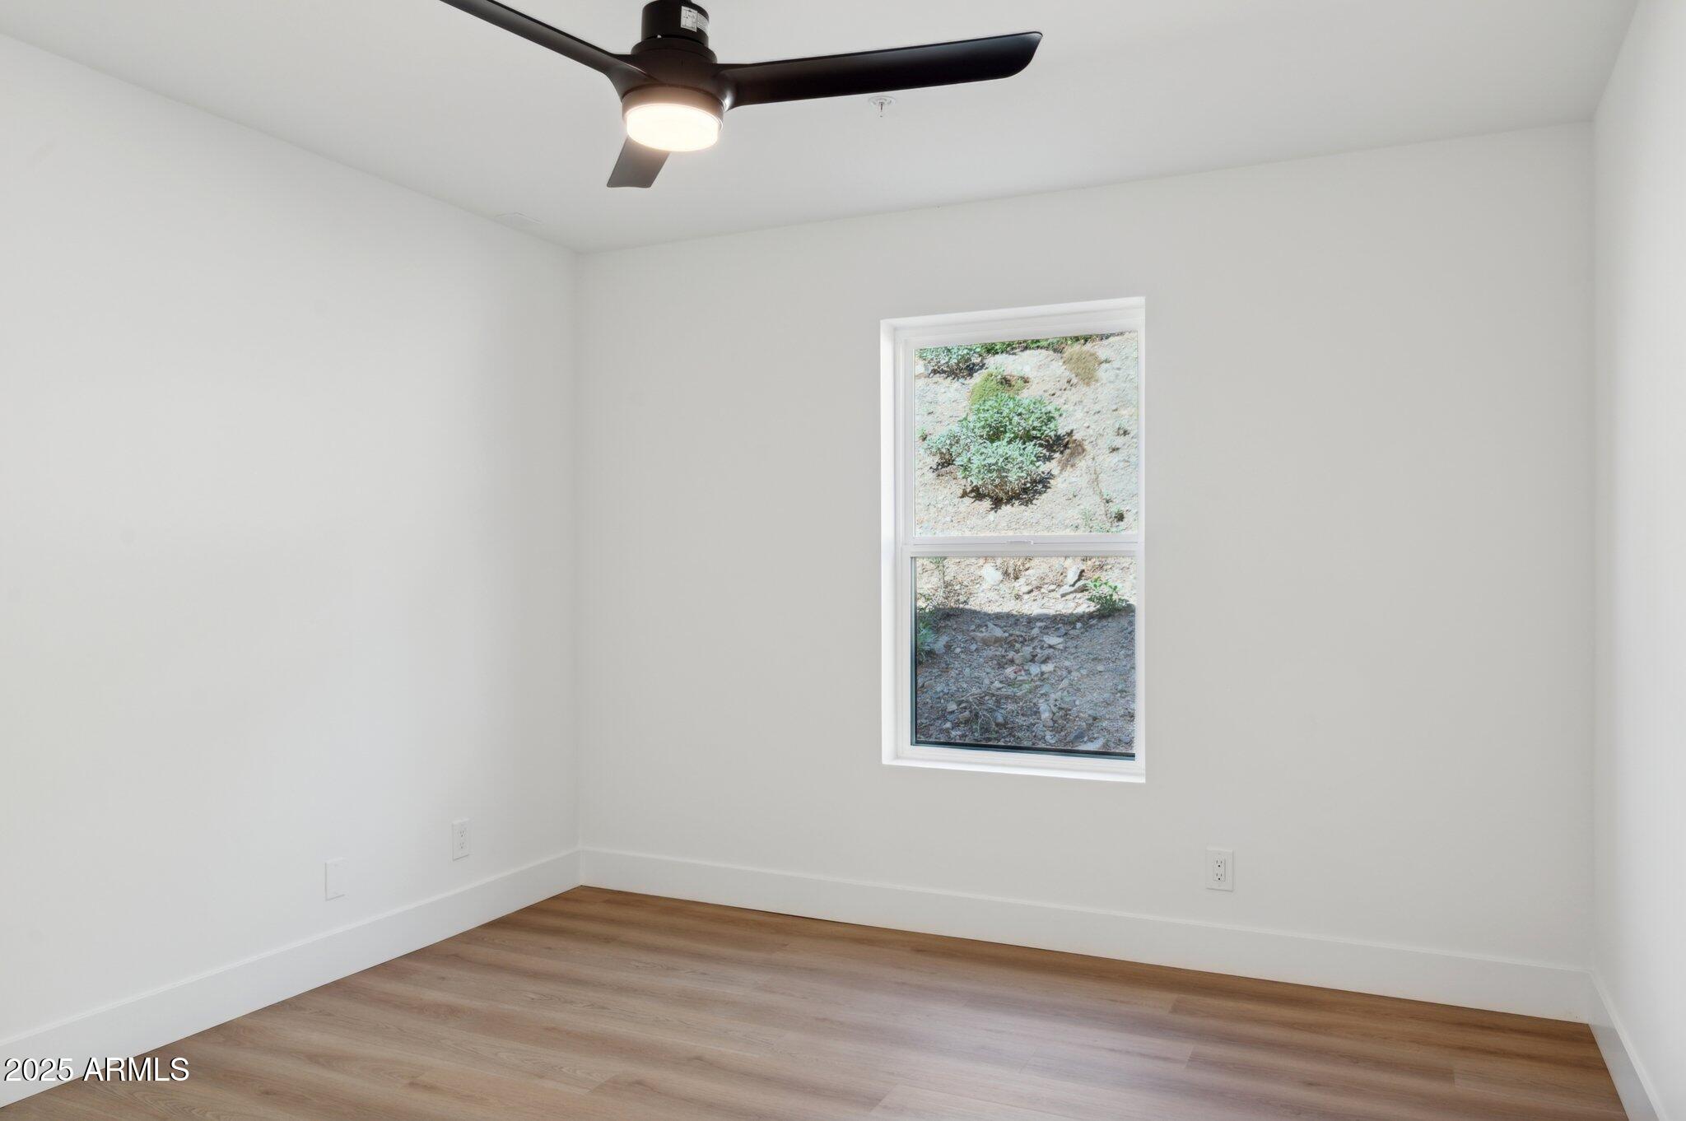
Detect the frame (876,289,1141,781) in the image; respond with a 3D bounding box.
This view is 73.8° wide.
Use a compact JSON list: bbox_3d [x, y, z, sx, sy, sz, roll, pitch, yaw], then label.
[{"bbox_3d":[0.562,-0.062,3.723,0.882,1.513,0.130,0,0,23],"label":"frame"}]

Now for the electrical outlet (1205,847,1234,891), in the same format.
[{"bbox_3d":[1.140,0.938,3.400,0.078,0.125,0.009,0,0,23],"label":"electrical outlet"}]

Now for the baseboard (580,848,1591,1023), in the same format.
[{"bbox_3d":[0.503,1.179,3.669,3.302,0.139,0.016,0,0,23],"label":"baseboard"}]

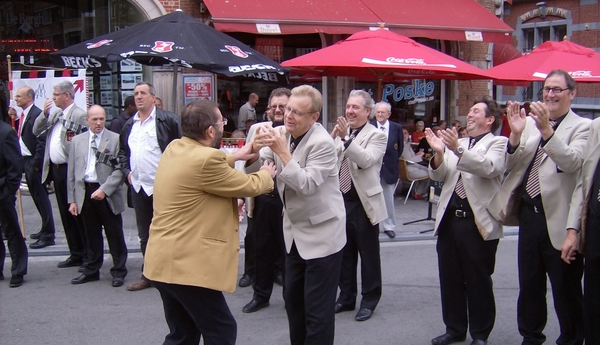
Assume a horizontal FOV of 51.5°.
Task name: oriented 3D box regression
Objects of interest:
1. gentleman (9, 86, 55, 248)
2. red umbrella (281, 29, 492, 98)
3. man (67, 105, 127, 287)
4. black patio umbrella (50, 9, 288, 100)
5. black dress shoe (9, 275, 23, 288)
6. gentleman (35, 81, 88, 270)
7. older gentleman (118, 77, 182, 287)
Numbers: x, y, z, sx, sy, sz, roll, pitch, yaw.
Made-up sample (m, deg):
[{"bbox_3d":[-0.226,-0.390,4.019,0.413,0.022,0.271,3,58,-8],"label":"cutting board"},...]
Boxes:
[{"bbox_3d":[-2.957,-0.079,6.866,0.520,1.730,0.550,-2,6,-28],"label":"gentleman"},{"bbox_3d":[1.250,-0.818,9.566,2.850,2.742,2.850,1,6,2],"label":"red umbrella"},{"bbox_3d":[-1.902,0.200,5.805,0.540,1.650,0.360,1,6,13],"label":"man"},{"bbox_3d":[-1.716,-0.721,8.165,3.100,2.776,3.100,0,6,-5],"label":"black patio umbrella"},{"bbox_3d":[-2.599,0.961,5.747,0.110,0.110,0.300,-1,6,-14],"label":"black dress shoe"},{"bbox_3d":[-2.289,0.016,6.190,0.520,1.860,0.430,4,7,33],"label":"gentleman"},{"bbox_3d":[-1.338,0.122,5.511,0.590,1.820,0.390,2,6,18],"label":"older gentleman"}]

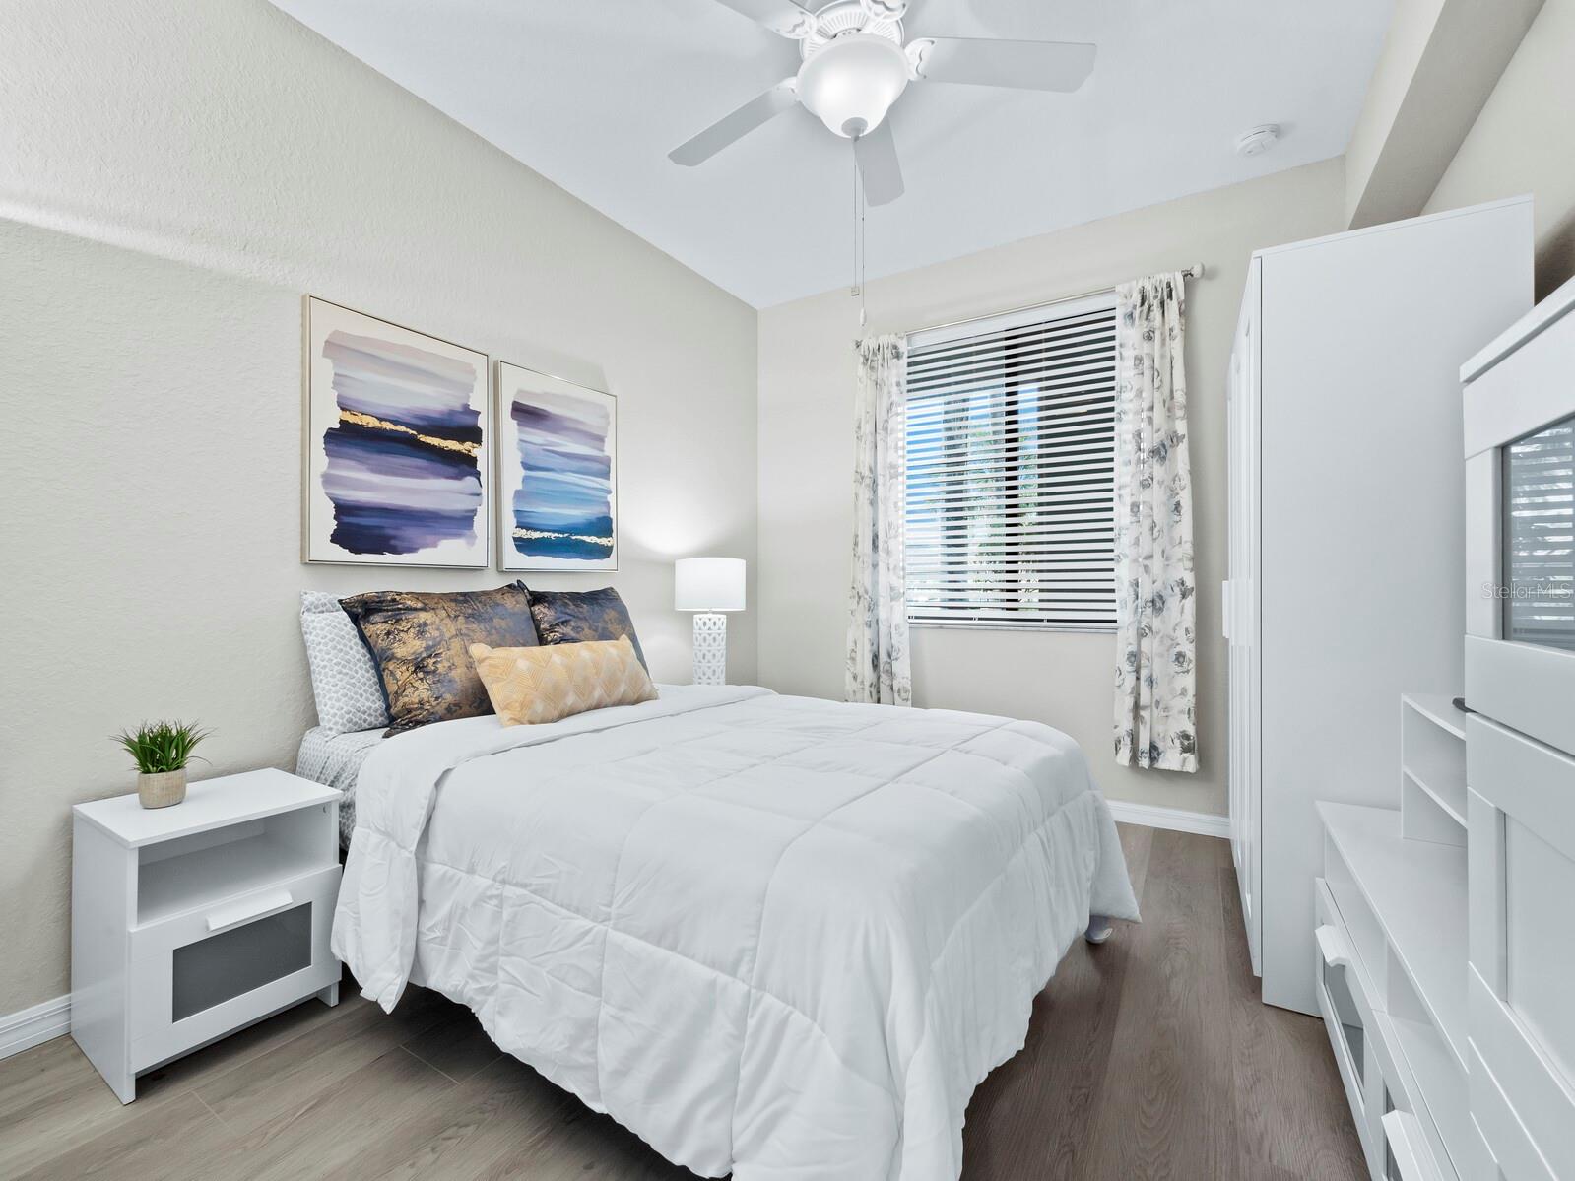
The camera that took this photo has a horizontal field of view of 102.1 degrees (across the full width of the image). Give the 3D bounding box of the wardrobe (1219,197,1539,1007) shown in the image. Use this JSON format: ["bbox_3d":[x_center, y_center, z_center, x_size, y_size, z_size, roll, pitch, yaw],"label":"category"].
[{"bbox_3d":[1.708,0.098,1.985,0.495,1.905,1.140,0,0,32],"label":"wardrobe"}]

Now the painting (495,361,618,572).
[{"bbox_3d":[-0.954,-0.482,2.689,0.040,0.805,0.585,0,0,32],"label":"painting"}]

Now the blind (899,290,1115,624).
[{"bbox_3d":[1.117,-0.603,3.183,1.120,1.550,0.060,0,0,32],"label":"blind"}]

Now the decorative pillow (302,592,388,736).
[{"bbox_3d":[-1.188,0.206,2.067,0.170,0.420,0.610,-20,-11,30],"label":"decorative pillow"}]

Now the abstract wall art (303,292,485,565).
[{"bbox_3d":[-1.290,-0.482,2.148,0.040,0.805,0.575,0,0,32],"label":"abstract wall art"}]

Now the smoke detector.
[{"bbox_3d":[1.785,-1.696,2.418,0.140,0.040,0.140,0,0,32],"label":"smoke detector"}]

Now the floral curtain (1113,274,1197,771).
[{"bbox_3d":[1.595,-0.291,2.767,0.300,2.130,0.100,0,0,32],"label":"floral curtain"}]

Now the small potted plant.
[{"bbox_3d":[-1.491,0.412,1.521,0.168,0.190,0.168,0,0,32],"label":"small potted plant"}]

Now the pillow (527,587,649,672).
[{"bbox_3d":[-0.766,0.199,2.500,0.150,0.470,0.470,-34,-18,27],"label":"pillow"}]

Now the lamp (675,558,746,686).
[{"bbox_3d":[-0.397,0.178,3.189,0.330,0.680,0.330,0,0,0],"label":"lamp"}]

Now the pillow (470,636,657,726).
[{"bbox_3d":[-0.698,0.278,2.080,0.125,0.295,0.555,-43,-21,24],"label":"pillow"}]

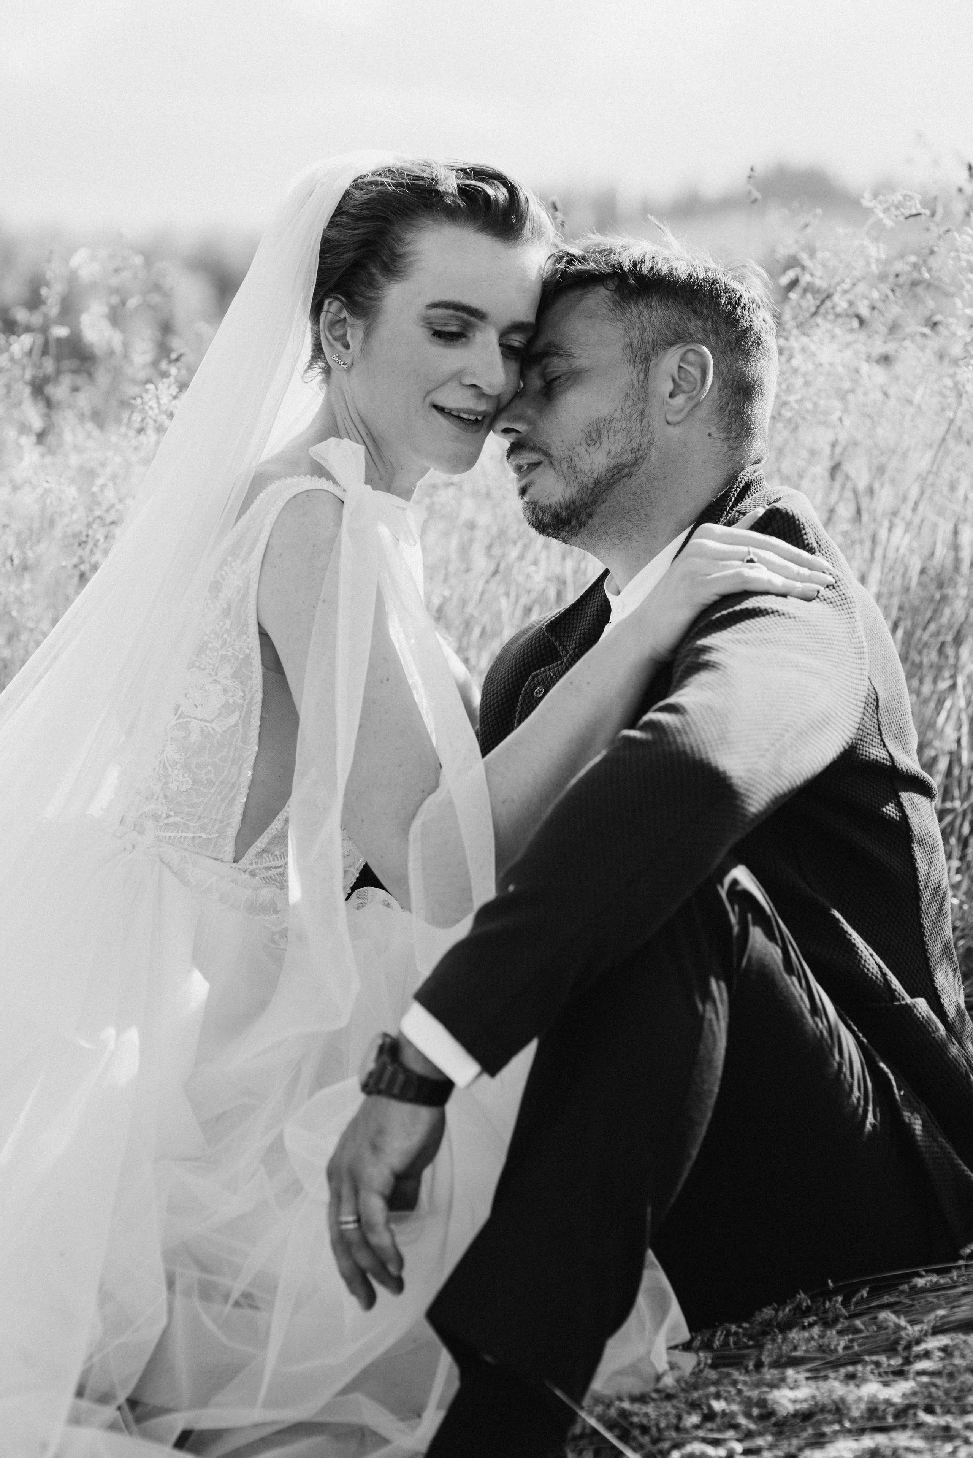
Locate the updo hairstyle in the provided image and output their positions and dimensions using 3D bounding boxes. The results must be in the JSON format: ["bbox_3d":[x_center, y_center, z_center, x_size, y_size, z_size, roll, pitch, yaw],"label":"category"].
[{"bbox_3d":[-0.046,-0.368,2.740,0.170,0.175,0.210,3,7,-37],"label":"updo hairstyle"}]

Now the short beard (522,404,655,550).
[{"bbox_3d":[0.079,-0.201,2.720,0.108,0.110,0.135,-8,5,-9],"label":"short beard"}]

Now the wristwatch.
[{"bbox_3d":[-0.062,0.263,2.650,0.064,0.046,0.068,21,0,7],"label":"wristwatch"}]

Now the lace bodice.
[{"bbox_3d":[-0.157,-0.030,2.770,0.225,0.355,0.320,16,6,-2],"label":"lace bodice"}]

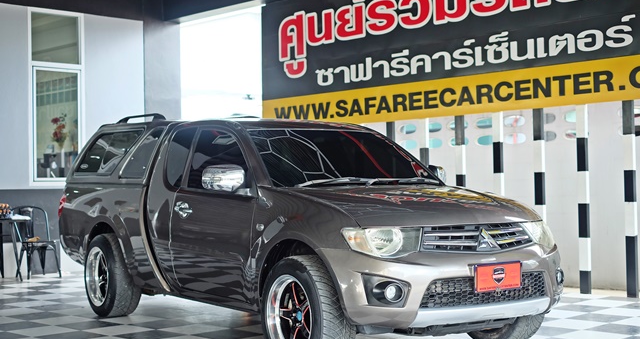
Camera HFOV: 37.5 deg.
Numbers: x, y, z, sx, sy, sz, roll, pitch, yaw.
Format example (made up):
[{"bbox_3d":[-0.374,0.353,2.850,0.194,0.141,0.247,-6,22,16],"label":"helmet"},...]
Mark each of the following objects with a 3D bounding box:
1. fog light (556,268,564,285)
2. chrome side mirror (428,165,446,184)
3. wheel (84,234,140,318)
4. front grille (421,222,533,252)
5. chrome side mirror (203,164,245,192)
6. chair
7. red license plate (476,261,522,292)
[{"bbox_3d":[1.470,0.663,5.812,0.100,0.100,0.060,0,-1,-34],"label":"fog light"},{"bbox_3d":[0.850,0.051,7.151,0.250,0.175,0.130,0,-1,-34],"label":"chrome side mirror"},{"bbox_3d":[-1.756,0.898,7.954,0.265,0.690,0.690,0,-1,-34],"label":"wheel"},{"bbox_3d":[0.933,0.401,5.434,0.880,0.170,0.140,0,-1,-34],"label":"front grille"},{"bbox_3d":[-0.636,0.058,6.141,0.250,0.175,0.130,0,-1,-34],"label":"chrome side mirror"},{"bbox_3d":[-3.444,0.882,11.470,0.450,0.850,0.480,0,-1,-38],"label":"chair"},{"bbox_3d":[1.015,0.608,5.330,0.365,0.165,0.022,0,-1,-34],"label":"red license plate"}]

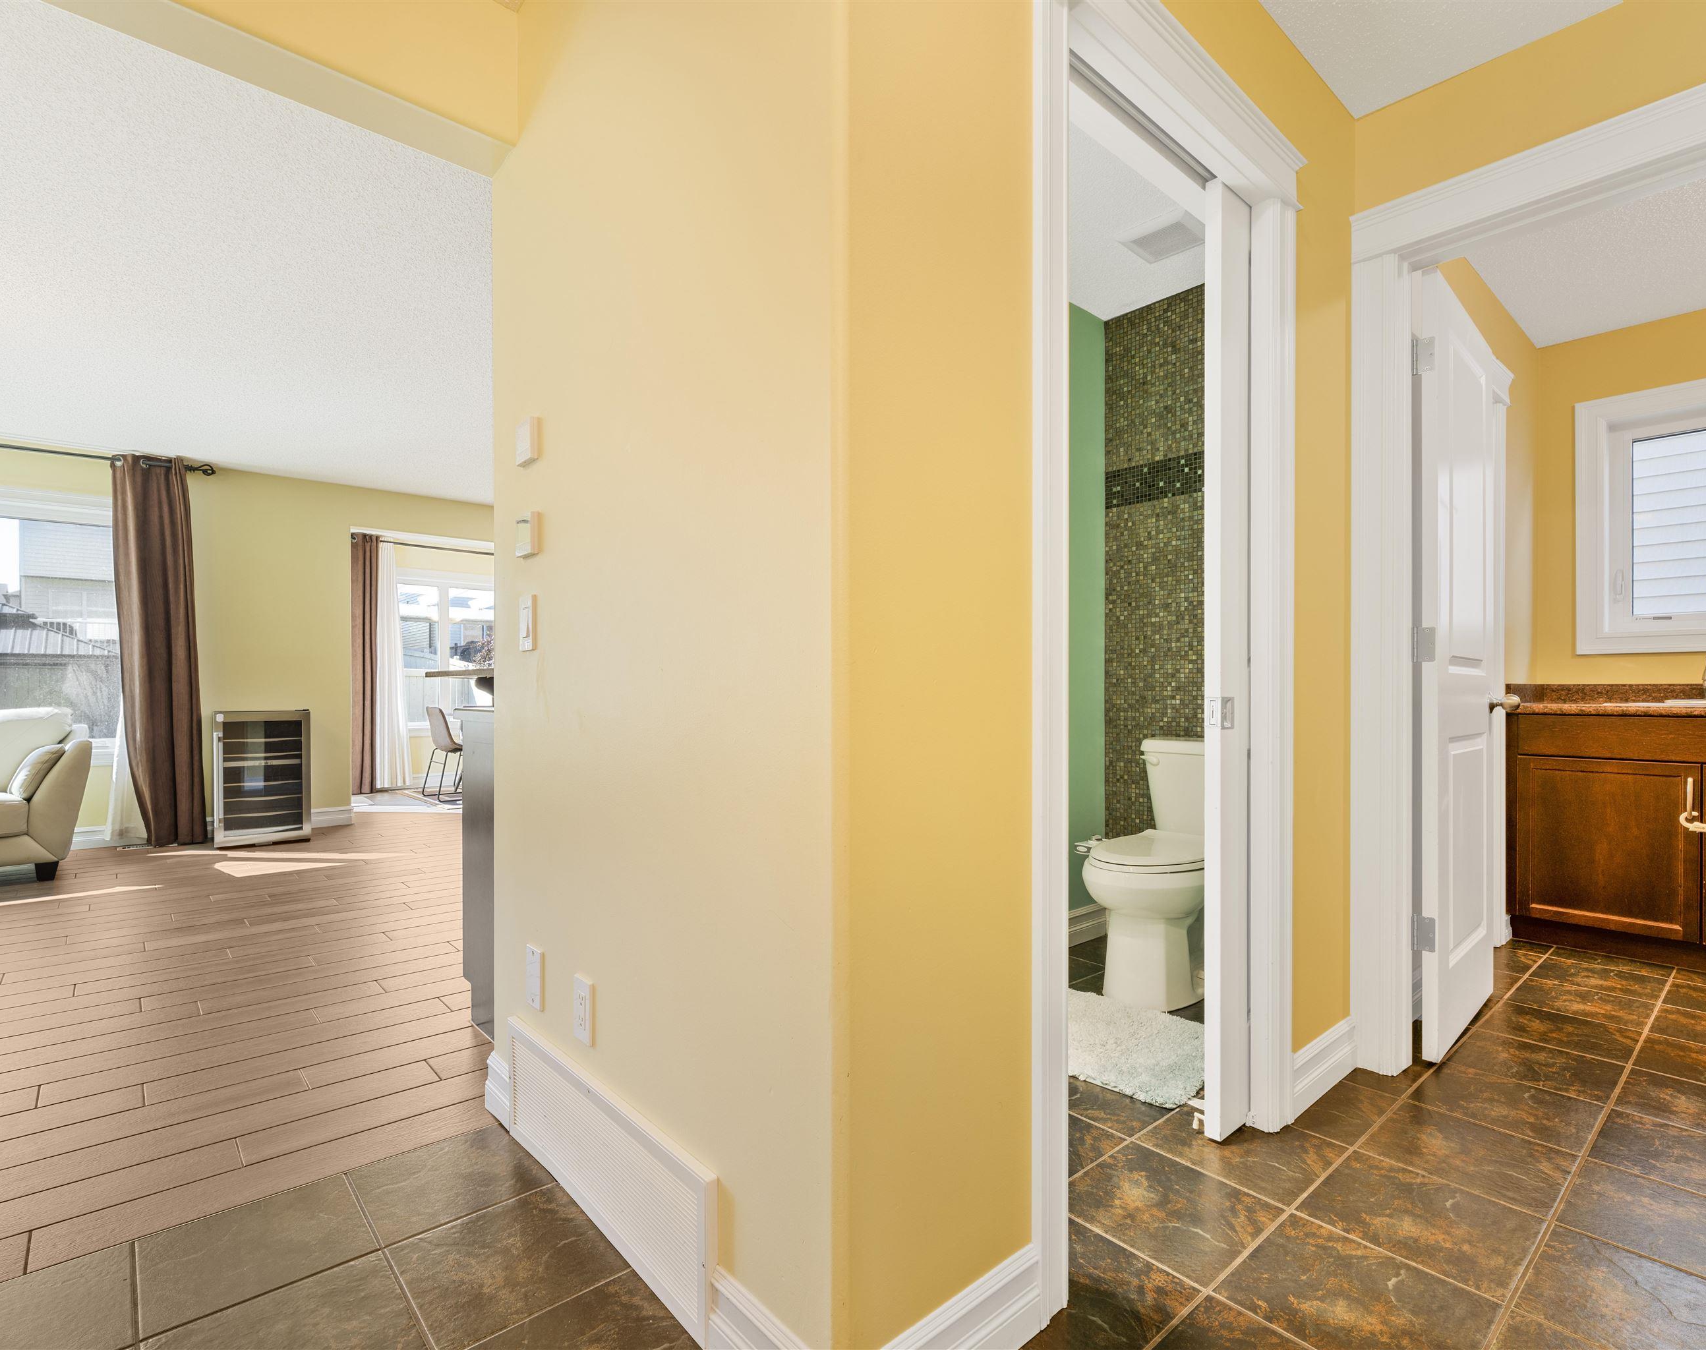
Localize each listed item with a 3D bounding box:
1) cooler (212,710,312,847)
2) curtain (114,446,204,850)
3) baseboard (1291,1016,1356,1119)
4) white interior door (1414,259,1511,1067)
[{"bbox_3d":[-3.765,0.630,5.016,0.485,0.825,0.490,1,-1,-40],"label":"cooler"},{"bbox_3d":[-4.221,-0.142,4.799,0.461,2.350,0.120,1,-1,-40],"label":"curtain"},{"bbox_3d":[1.121,0.927,1.879,0.390,0.145,0.020,1,-1,-41],"label":"baseboard"},{"bbox_3d":[1.746,-0.021,2.259,0.720,2.025,0.037,1,-1,-42],"label":"white interior door"}]

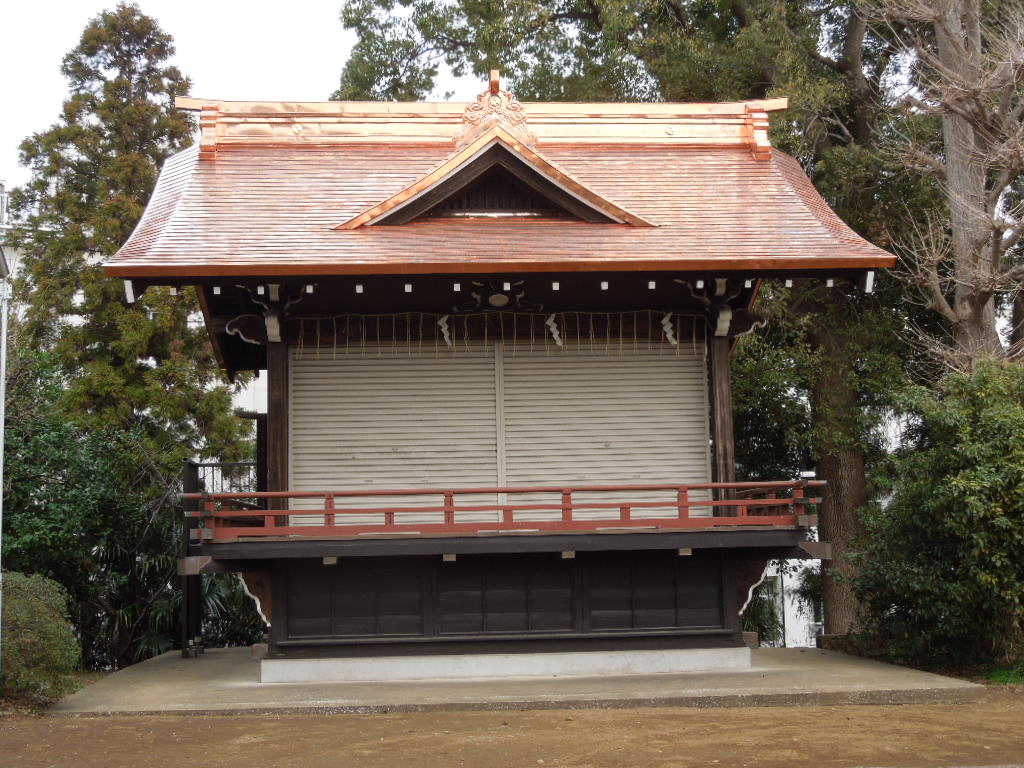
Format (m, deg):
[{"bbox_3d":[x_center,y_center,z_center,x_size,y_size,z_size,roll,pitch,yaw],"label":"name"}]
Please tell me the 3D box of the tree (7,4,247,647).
[{"bbox_3d":[-5.780,-1.127,19.782,3.685,10.448,3.685,-1,-7,-4],"label":"tree"}]

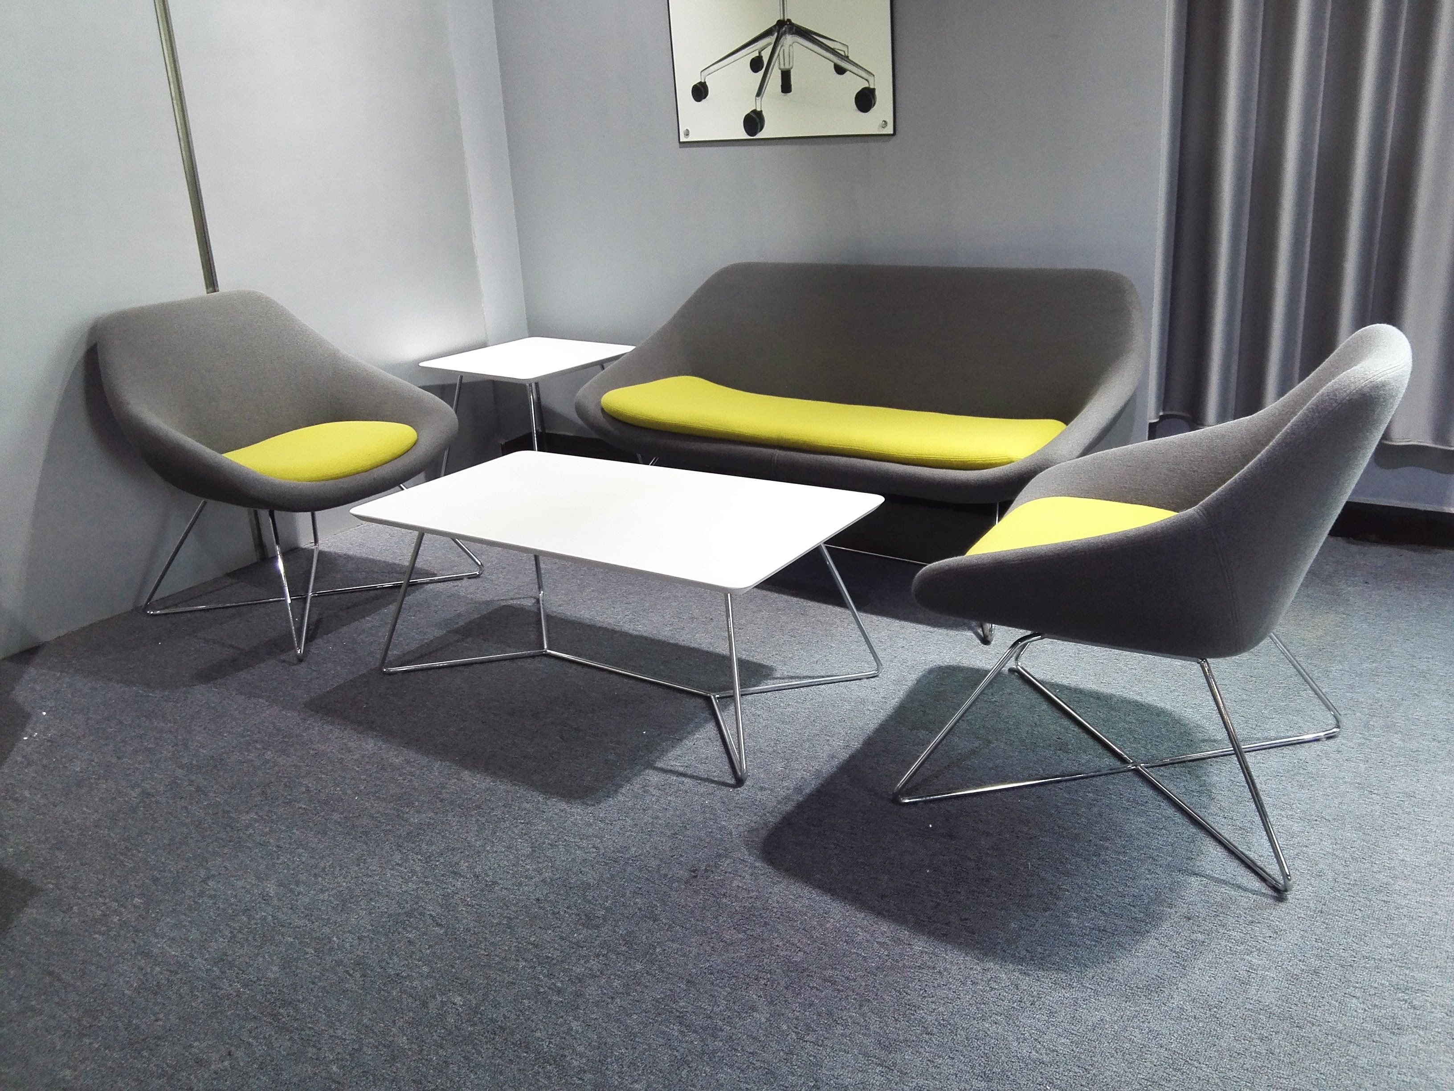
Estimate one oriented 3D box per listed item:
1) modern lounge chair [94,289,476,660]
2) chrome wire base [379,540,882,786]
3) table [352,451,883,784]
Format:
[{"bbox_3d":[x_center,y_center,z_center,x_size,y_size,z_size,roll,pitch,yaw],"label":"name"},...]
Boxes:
[{"bbox_3d":[-1.181,-0.242,3.244,0.750,0.806,0.756,9,23,30],"label":"modern lounge chair"},{"bbox_3d":[-0.241,0.111,2.742,1.030,0.383,0.569,10,23,32],"label":"chrome wire base"},{"bbox_3d":[-0.241,0.101,2.738,1.066,0.404,0.585,10,23,32],"label":"table"}]

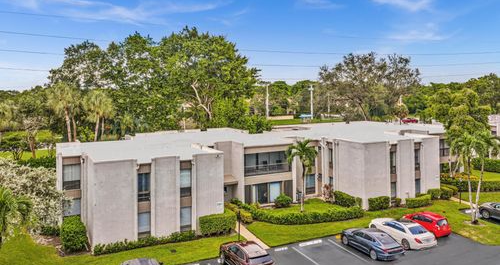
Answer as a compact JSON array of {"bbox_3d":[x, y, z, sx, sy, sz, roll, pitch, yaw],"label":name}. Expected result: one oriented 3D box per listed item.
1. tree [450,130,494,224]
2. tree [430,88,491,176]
[{"bbox_3d":[18.245,3.656,31.874,3.608,7.677,3.428,3,7,30],"label":"tree"},{"bbox_3d":[26.490,0.090,48.916,7.551,11.183,7.173,3,7,28],"label":"tree"}]

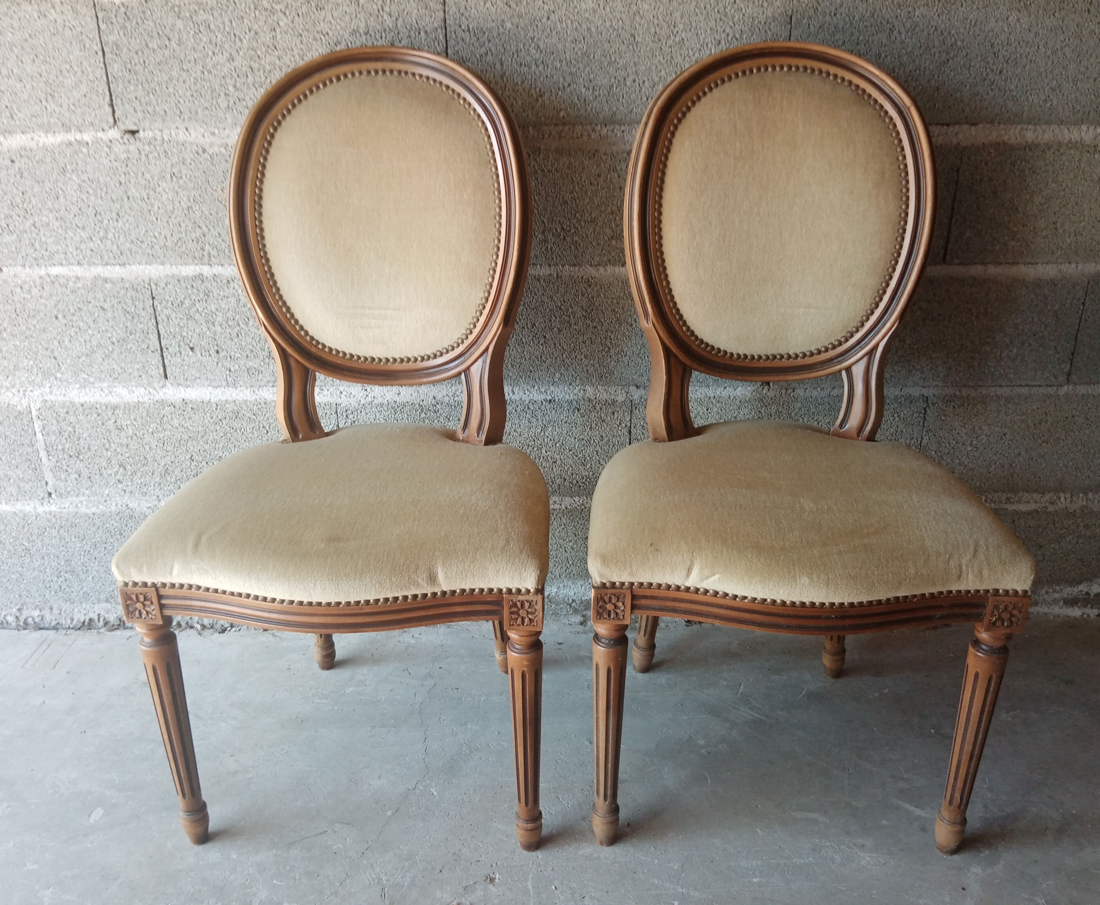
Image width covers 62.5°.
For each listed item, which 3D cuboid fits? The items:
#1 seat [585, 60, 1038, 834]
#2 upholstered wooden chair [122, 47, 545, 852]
[{"bbox_3d":[0.301,-0.013,1.176,0.500,0.968,0.500,1,22,3],"label":"seat"},{"bbox_3d":[-0.238,-0.013,1.185,0.490,0.968,0.495,1,22,3],"label":"upholstered wooden chair"}]

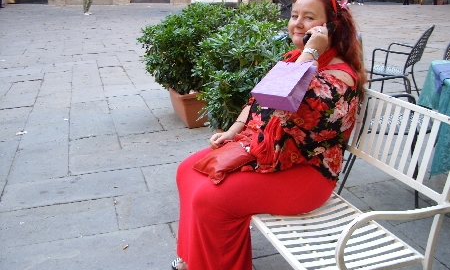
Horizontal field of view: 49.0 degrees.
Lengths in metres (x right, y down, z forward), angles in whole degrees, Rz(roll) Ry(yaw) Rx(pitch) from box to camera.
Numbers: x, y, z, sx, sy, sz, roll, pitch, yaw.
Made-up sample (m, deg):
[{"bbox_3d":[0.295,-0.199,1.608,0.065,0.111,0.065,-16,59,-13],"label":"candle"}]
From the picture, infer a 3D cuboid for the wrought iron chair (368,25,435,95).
[{"bbox_3d":[1.864,-0.677,5.197,0.570,0.880,0.560,11,21,32],"label":"wrought iron chair"}]

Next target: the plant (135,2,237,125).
[{"bbox_3d":[-0.330,-0.690,4.773,1.000,1.160,0.950,-6,19,-19],"label":"plant"}]

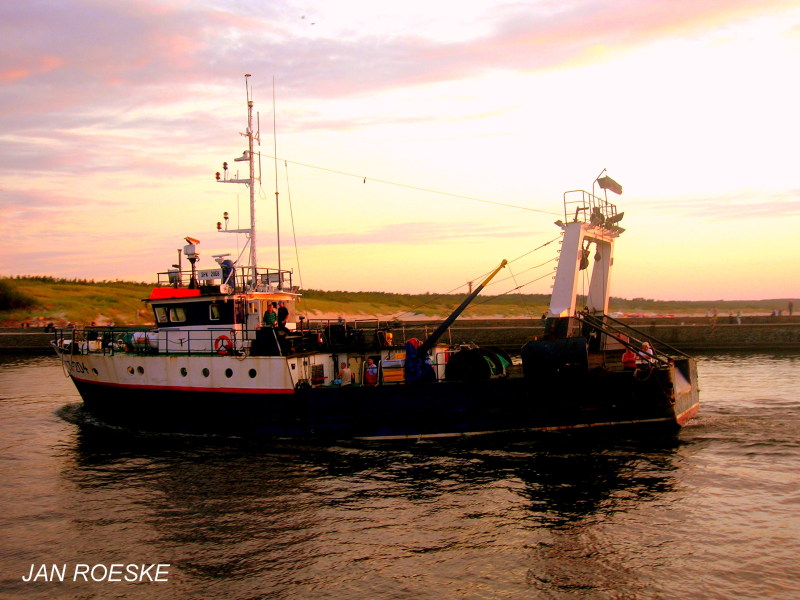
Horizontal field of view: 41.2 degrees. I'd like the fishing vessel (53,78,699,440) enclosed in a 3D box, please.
[{"bbox_3d":[-2.681,-2.176,41.455,26.770,13.820,7.100,-2,-1,21],"label":"fishing vessel"}]

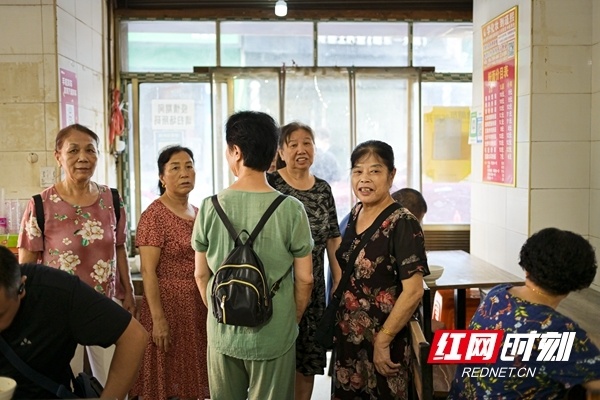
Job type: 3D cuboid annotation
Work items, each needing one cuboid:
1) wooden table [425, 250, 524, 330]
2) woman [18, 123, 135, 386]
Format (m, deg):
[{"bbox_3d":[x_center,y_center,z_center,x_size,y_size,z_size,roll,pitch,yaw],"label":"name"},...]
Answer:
[{"bbox_3d":[0.920,0.785,4.189,0.600,0.750,1.250,0,3,-2],"label":"wooden table"},{"bbox_3d":[-0.885,0.469,2.679,0.470,1.545,0.300,-1,3,-22],"label":"woman"}]

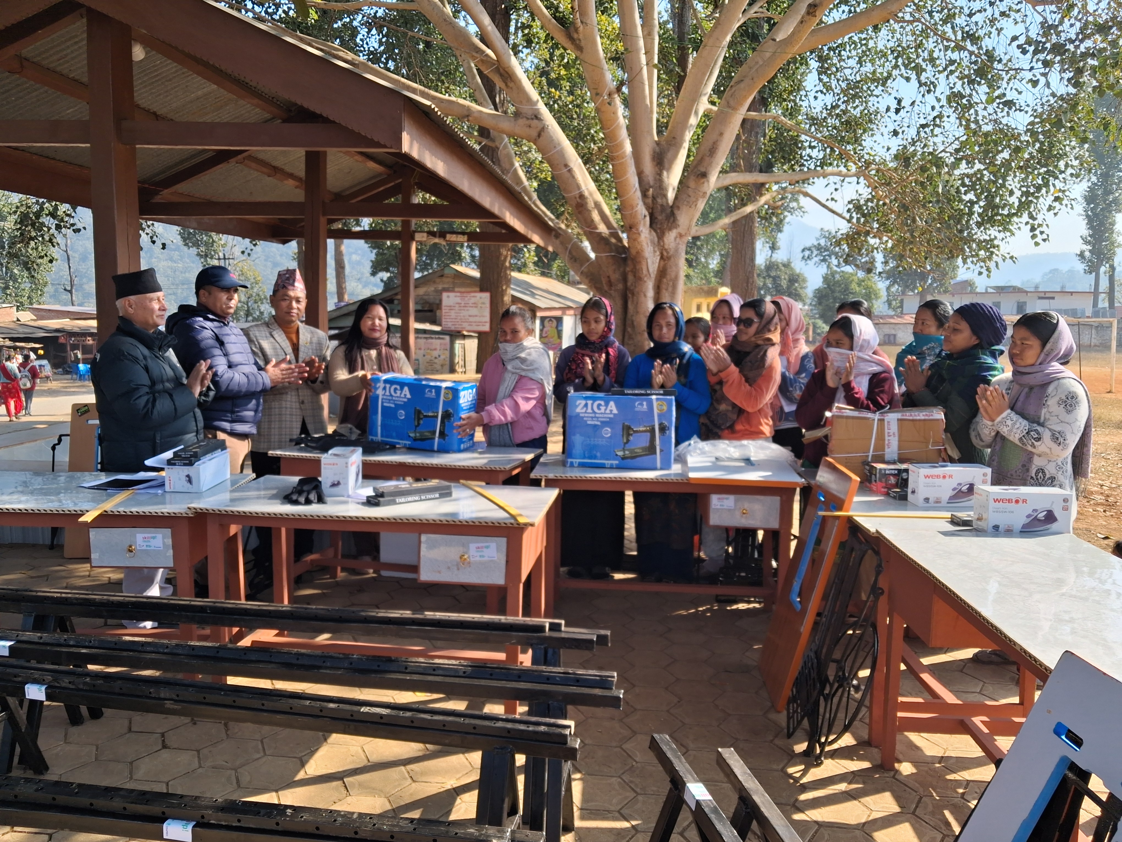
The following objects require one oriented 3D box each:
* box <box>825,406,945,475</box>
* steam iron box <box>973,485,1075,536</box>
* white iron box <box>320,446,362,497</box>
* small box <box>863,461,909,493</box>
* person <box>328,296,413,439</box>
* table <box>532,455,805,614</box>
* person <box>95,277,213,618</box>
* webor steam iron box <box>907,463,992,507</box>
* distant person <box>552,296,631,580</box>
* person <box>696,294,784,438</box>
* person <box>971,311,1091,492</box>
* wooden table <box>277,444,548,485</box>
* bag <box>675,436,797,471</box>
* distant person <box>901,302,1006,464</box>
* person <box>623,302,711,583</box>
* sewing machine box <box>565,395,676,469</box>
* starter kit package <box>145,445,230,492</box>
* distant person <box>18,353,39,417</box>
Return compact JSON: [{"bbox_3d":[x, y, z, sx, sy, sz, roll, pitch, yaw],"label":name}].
[{"bbox_3d":[1.440,0.112,3.944,0.470,0.305,0.250,3,6,11],"label":"box"},{"bbox_3d":[1.564,0.301,2.960,0.284,0.139,0.103,1,6,-3],"label":"steam iron box"},{"bbox_3d":[-0.851,0.194,3.395,0.108,0.145,0.270,1,6,-5],"label":"white iron box"},{"bbox_3d":[1.400,0.241,3.732,0.155,0.090,0.165,1,6,0],"label":"small box"},{"bbox_3d":[-1.072,0.077,4.988,0.500,1.555,0.450,0,6,-15],"label":"person"},{"bbox_3d":[0.469,0.596,4.184,1.200,0.760,0.640,2,6,3],"label":"table"},{"bbox_3d":[-1.883,0.122,4.029,0.460,1.625,0.520,4,6,20],"label":"person"},{"bbox_3d":[1.523,0.251,3.430,0.290,0.140,0.100,1,6,-9],"label":"webor steam iron box"},{"bbox_3d":[0.181,0.080,5.040,0.470,1.578,0.420,2,6,3],"label":"distant person"},{"bbox_3d":[1.011,0.098,4.958,0.420,1.590,0.460,-4,8,-40],"label":"person"},{"bbox_3d":[1.960,0.310,3.627,0.410,1.521,0.460,-2,7,-28],"label":"person"},{"bbox_3d":[-0.773,0.542,4.441,1.220,0.760,0.610,3,6,11],"label":"wooden table"},{"bbox_3d":[0.846,0.157,4.267,0.600,0.120,0.360,2,6,5],"label":"bag"},{"bbox_3d":[1.907,0.220,4.245,0.460,1.574,0.500,-2,7,-30],"label":"distant person"},{"bbox_3d":[0.600,0.106,5.011,0.500,1.555,0.420,3,6,8],"label":"person"},{"bbox_3d":[0.288,0.043,4.175,0.495,0.330,0.215,2,6,6],"label":"sewing machine box"},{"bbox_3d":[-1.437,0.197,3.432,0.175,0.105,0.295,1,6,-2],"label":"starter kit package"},{"bbox_3d":[-12.960,-0.885,21.300,0.500,1.540,0.380,-2,7,-28],"label":"distant person"}]

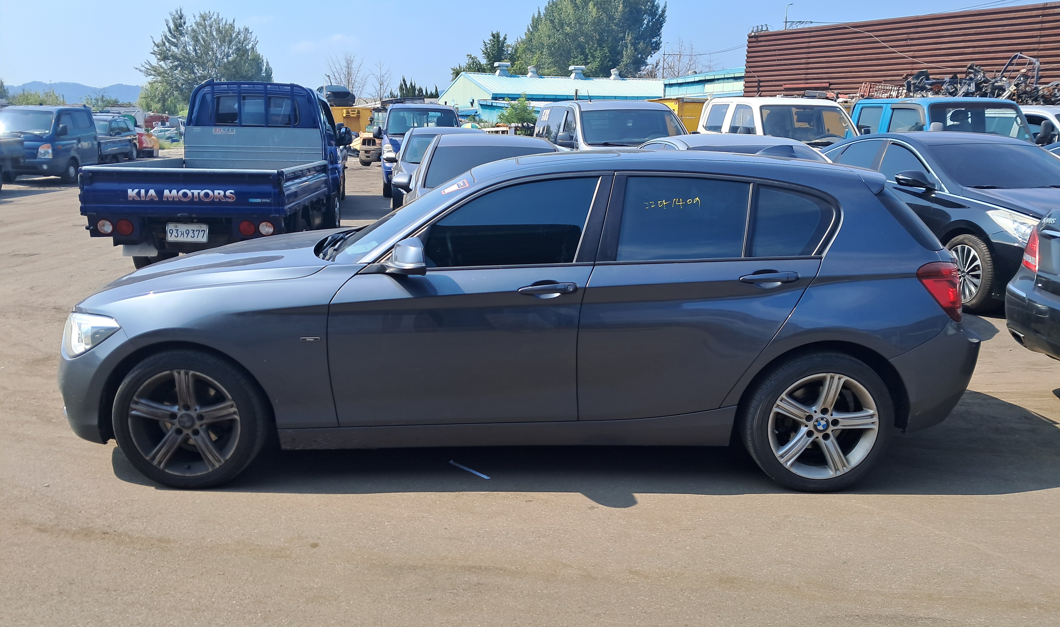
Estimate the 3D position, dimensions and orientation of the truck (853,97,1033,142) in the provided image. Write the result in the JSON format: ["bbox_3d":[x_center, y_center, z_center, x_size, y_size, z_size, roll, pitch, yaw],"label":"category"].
[{"bbox_3d":[6.566,-2.776,14.546,1.740,1.980,5.100,-2,13,-8],"label":"truck"}]

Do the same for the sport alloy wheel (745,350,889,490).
[{"bbox_3d":[1.244,0.453,3.603,0.630,0.630,0.215,0,13,-1],"label":"sport alloy wheel"}]

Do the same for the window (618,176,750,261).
[{"bbox_3d":[0.643,-0.396,3.454,0.570,0.350,0.050,0,-7,-1],"label":"window"}]

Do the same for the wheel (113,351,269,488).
[{"bbox_3d":[-1.456,0.437,3.572,0.634,0.634,0.225,0,13,0],"label":"wheel"}]

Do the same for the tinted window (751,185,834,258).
[{"bbox_3d":[1.080,-0.377,3.418,0.360,0.290,0.040,0,-4,0],"label":"tinted window"}]

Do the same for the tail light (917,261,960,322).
[{"bbox_3d":[1.749,-0.096,3.557,0.270,0.270,0.270,0,13,-1],"label":"tail light"}]

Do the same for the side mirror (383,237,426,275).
[{"bbox_3d":[-0.490,-0.233,3.290,0.165,0.150,0.220,0,13,-1],"label":"side mirror"}]

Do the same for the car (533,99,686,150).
[{"bbox_3d":[1.446,-2.786,14.649,1.920,1.930,5.100,-2,13,-9],"label":"car"}]

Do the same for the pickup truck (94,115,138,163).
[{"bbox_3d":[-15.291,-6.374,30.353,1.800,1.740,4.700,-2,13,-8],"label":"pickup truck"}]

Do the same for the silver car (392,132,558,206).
[{"bbox_3d":[-0.347,-1.160,8.662,1.820,1.450,4.600,-2,13,-7],"label":"silver car"}]

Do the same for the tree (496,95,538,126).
[{"bbox_3d":[-0.710,-10.618,45.785,2.500,3.100,2.400,0,13,0],"label":"tree"}]

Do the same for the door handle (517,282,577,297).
[{"bbox_3d":[0.072,-0.099,3.359,0.248,0.062,0.055,0,13,-1],"label":"door handle"}]

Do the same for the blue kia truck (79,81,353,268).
[{"bbox_3d":[-3.336,-1.707,9.772,1.740,2.000,5.120,-1,13,-6],"label":"blue kia truck"}]

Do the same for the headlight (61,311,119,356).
[{"bbox_3d":[-1.916,0.080,3.654,0.430,0.200,0.440,0,13,0],"label":"headlight"}]

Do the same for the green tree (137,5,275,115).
[{"bbox_3d":[-35.419,-26.499,91.511,15.300,13.770,14.000,1,13,0],"label":"green tree"}]

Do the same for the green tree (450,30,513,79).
[{"bbox_3d":[-4.720,-22.526,82.034,6.200,9.900,6.200,0,13,0],"label":"green tree"}]

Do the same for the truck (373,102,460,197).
[{"bbox_3d":[-2.544,-3.864,19.510,1.760,1.980,5.040,-1,13,-8],"label":"truck"}]

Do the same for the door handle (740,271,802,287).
[{"bbox_3d":[0.977,-0.142,3.375,0.250,0.062,0.055,0,13,-1],"label":"door handle"}]

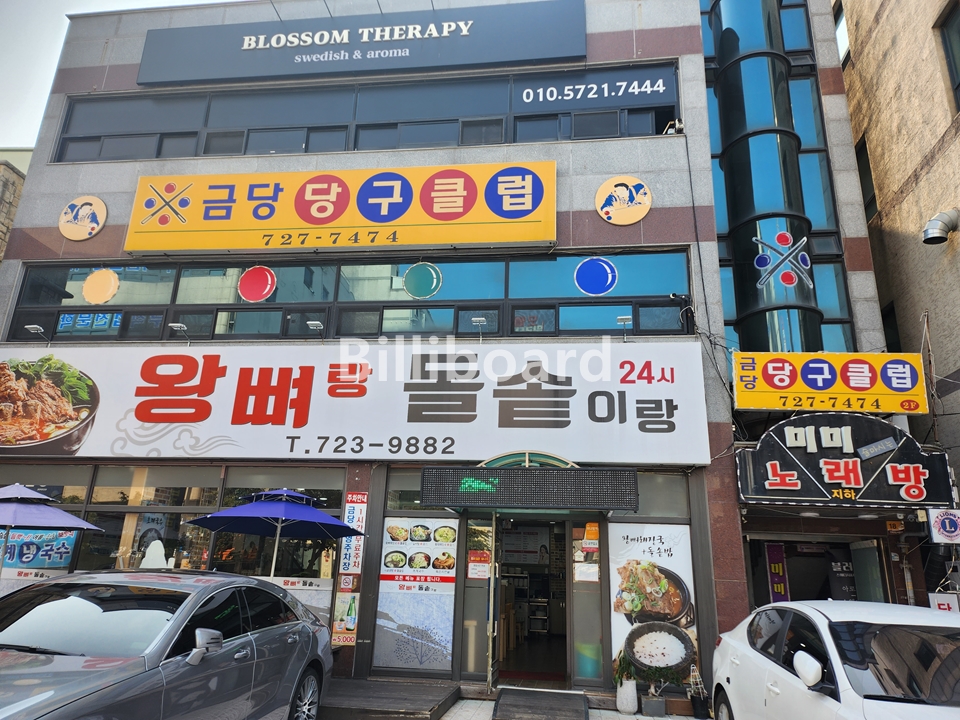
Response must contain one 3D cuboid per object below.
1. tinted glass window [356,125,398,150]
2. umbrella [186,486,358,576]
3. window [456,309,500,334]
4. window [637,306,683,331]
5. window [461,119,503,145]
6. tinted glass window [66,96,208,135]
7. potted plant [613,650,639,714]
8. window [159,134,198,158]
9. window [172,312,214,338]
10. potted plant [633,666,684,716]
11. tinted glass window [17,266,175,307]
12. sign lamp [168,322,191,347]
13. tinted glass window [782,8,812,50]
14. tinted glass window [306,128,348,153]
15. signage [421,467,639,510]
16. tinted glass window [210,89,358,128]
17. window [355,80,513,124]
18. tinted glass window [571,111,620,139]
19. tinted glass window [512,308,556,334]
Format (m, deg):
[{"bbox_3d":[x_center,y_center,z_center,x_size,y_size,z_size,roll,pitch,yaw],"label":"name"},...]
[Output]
[{"bbox_3d":[-1.577,-3.424,10.246,0.660,0.441,0.080,0,-16,7],"label":"tinted glass window"},{"bbox_3d":[-2.367,2.643,7.578,2.050,2.329,2.050,0,-18,7],"label":"umbrella"},{"bbox_3d":[-0.024,-0.540,9.197,0.568,0.337,0.080,0,-16,7],"label":"window"},{"bbox_3d":[2.592,-0.600,9.627,0.625,0.339,0.060,0,-17,7],"label":"window"},{"bbox_3d":[0.024,-3.750,10.921,0.687,0.481,0.050,0,-17,7],"label":"window"},{"bbox_3d":[-6.134,-4.372,11.901,2.653,0.726,0.050,0,-17,7],"label":"tinted glass window"},{"bbox_3d":[1.731,3.825,7.913,0.270,0.650,0.270,0,-18,7],"label":"potted plant"},{"bbox_3d":[-5.406,-3.829,11.938,0.660,0.433,0.050,0,-18,7],"label":"window"},{"bbox_3d":[-4.165,-0.513,9.699,0.620,0.420,0.080,0,-16,7],"label":"window"},{"bbox_3d":[2.097,3.874,7.796,0.500,0.460,0.400,0,-18,7],"label":"potted plant"},{"bbox_3d":[-6.267,-1.220,10.923,2.726,0.726,0.080,0,-18,7],"label":"tinted glass window"},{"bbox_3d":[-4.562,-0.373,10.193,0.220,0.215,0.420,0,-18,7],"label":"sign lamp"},{"bbox_3d":[5.733,-6.019,12.122,0.494,0.945,0.080,0,-18,7],"label":"tinted glass window"},{"bbox_3d":[-2.592,-3.709,11.246,0.639,0.397,0.060,0,-17,7],"label":"tinted glass window"},{"bbox_3d":[0.600,1.603,8.314,2.681,0.488,0.120,0,-18,7],"label":"signage"},{"bbox_3d":[-3.576,-4.507,11.913,2.671,0.669,0.050,0,-18,7],"label":"tinted glass window"},{"bbox_3d":[-0.739,-4.013,10.317,2.390,0.703,0.080,0,-16,7],"label":"window"},{"bbox_3d":[1.856,-3.791,10.712,0.725,0.510,0.050,0,-17,7],"label":"tinted glass window"},{"bbox_3d":[0.809,-0.581,10.046,0.625,0.394,0.050,0,-18,7],"label":"tinted glass window"}]

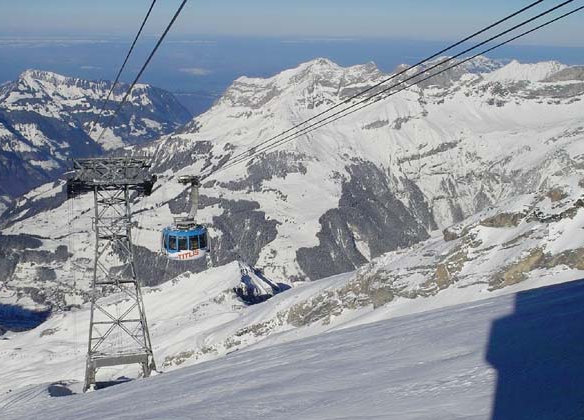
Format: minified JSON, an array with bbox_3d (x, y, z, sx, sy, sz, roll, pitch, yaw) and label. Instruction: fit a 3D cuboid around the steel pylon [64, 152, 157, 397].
[{"bbox_3d":[-25.241,9.128,121.107,12.559,33.388,9.000,-3,1,-16],"label":"steel pylon"}]

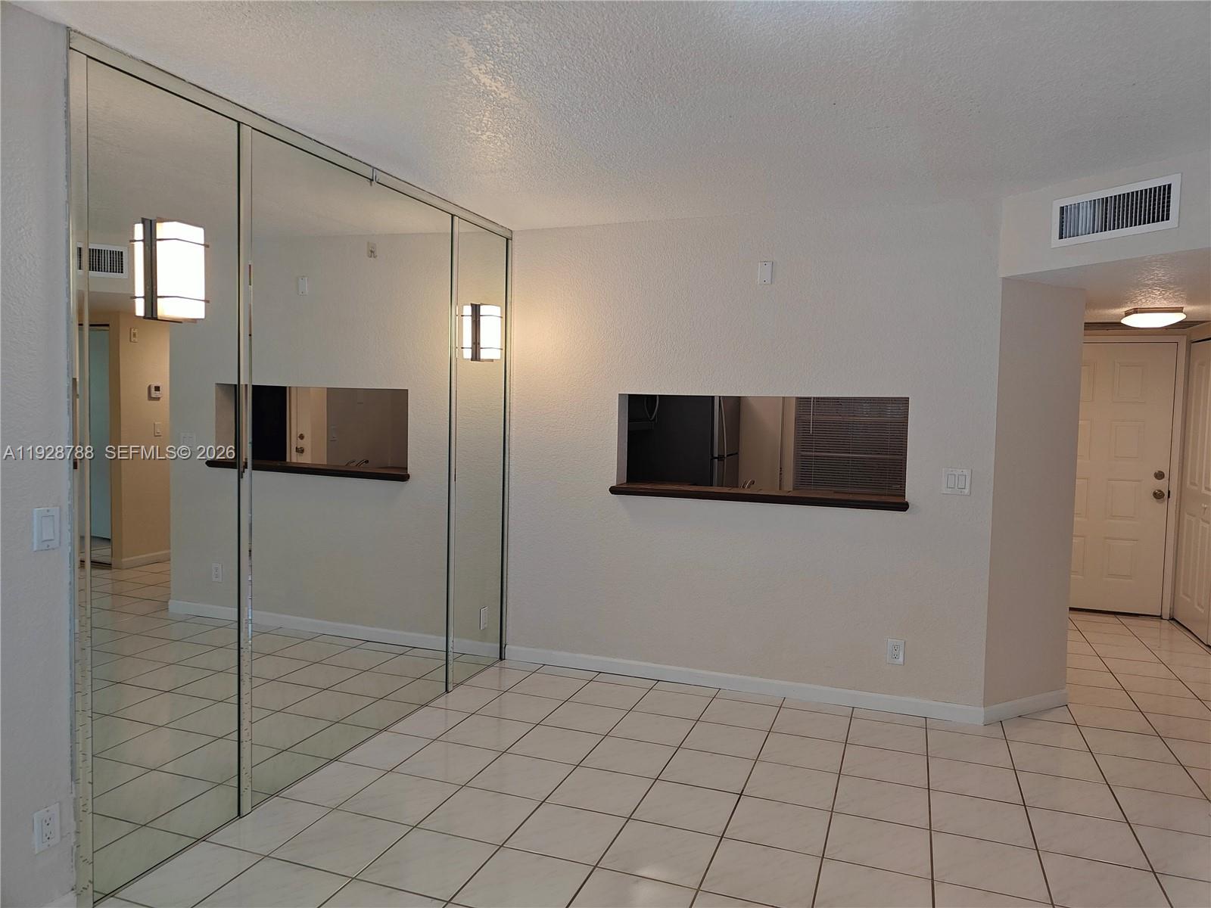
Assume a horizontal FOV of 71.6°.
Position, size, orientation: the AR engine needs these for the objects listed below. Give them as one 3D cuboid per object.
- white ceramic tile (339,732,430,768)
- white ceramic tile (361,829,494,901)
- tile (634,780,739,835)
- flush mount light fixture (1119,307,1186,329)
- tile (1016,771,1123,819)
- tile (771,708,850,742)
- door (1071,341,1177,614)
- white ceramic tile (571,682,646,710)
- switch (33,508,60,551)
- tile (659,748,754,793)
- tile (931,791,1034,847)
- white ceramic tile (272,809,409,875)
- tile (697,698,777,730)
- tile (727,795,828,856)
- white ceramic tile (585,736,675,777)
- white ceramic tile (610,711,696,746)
[{"bbox_3d":[-0.932,1.253,3.547,0.270,0.009,0.329,2,4,20],"label":"white ceramic tile"},{"bbox_3d":[-0.561,1.310,2.693,0.331,0.010,0.331,2,4,20],"label":"white ceramic tile"},{"bbox_3d":[0.302,1.307,3.094,0.329,0.009,0.329,2,4,20],"label":"tile"},{"bbox_3d":[3.214,-0.799,4.936,0.275,0.085,0.275,2,4,20],"label":"flush mount light fixture"},{"bbox_3d":[1.804,1.335,3.277,0.326,0.010,0.326,2,4,20],"label":"tile"},{"bbox_3d":[0.965,1.266,3.922,0.331,0.010,0.331,2,4,20],"label":"tile"},{"bbox_3d":[3.681,0.165,6.282,0.914,2.020,0.045,2,4,20],"label":"door"},{"bbox_3d":[0.021,1.231,4.267,0.331,0.010,0.331,2,4,20],"label":"white ceramic tile"},{"bbox_3d":[-1.494,0.201,2.251,0.010,0.115,0.071,2,4,20],"label":"switch"},{"bbox_3d":[0.418,1.289,3.406,0.331,0.010,0.331,2,4,20],"label":"tile"},{"bbox_3d":[1.363,1.328,3.062,0.331,0.010,0.331,2,4,20],"label":"tile"},{"bbox_3d":[-0.877,1.299,2.811,0.331,0.010,0.331,2,4,20],"label":"white ceramic tile"},{"bbox_3d":[0.651,1.258,4.036,0.331,0.010,0.331,2,4,20],"label":"tile"},{"bbox_3d":[0.617,1.321,2.978,0.329,0.009,0.329,2,4,20],"label":"tile"},{"bbox_3d":[0.102,1.274,3.524,0.331,0.010,0.331,2,4,20],"label":"white ceramic tile"},{"bbox_3d":[0.219,1.260,3.839,0.329,0.009,0.329,2,4,20],"label":"white ceramic tile"}]

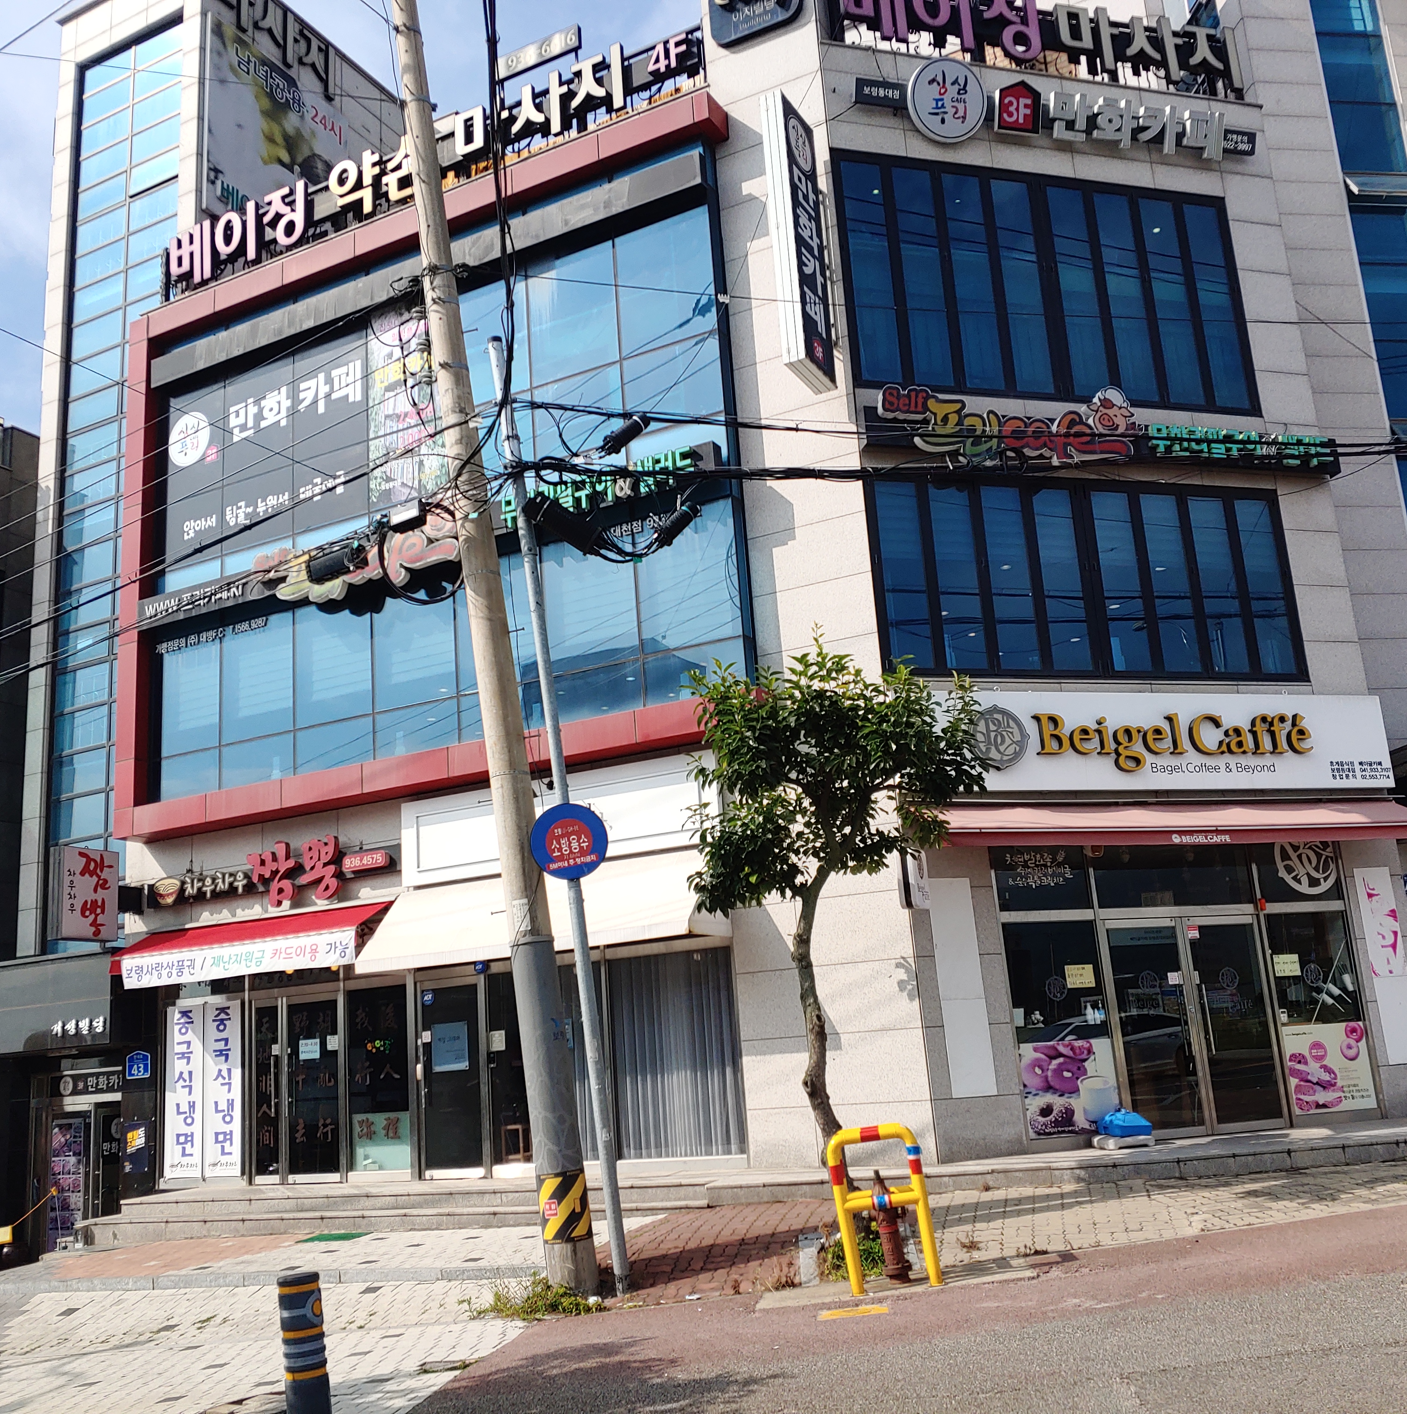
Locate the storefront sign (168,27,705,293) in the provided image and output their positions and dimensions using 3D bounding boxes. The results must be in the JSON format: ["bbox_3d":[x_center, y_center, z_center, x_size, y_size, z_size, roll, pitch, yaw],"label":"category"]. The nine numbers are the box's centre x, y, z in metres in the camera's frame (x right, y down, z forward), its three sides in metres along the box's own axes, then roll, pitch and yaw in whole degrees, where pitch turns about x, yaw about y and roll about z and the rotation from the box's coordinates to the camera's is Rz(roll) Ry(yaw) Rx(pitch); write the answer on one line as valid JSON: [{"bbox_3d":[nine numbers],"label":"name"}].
[{"bbox_3d":[-3.792,-6.902,17.531,8.520,1.110,0.350,-11,-16,25],"label":"storefront sign"}]

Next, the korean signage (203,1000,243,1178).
[{"bbox_3d":[-5.715,4.537,16.205,0.570,2.010,0.030,-11,-16,25],"label":"korean signage"}]

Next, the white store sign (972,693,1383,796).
[{"bbox_3d":[4.783,0.384,14.239,5.640,1.020,0.200,0,-15,-16],"label":"white store sign"}]

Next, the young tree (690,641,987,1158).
[{"bbox_3d":[1.043,1.724,10.568,2.186,4.524,2.135,-4,-14,0],"label":"young tree"}]

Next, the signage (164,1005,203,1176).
[{"bbox_3d":[-6.281,4.649,16.470,0.580,2.020,0.030,-11,-16,25],"label":"signage"}]

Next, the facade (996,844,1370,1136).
[{"bbox_3d":[4.845,2.731,13.595,4.056,2.928,0.163,0,-15,-16],"label":"facade"}]

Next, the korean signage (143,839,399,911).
[{"bbox_3d":[-5.203,2.036,16.344,4.005,0.712,0.295,-11,-16,25],"label":"korean signage"}]

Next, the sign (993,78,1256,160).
[{"bbox_3d":[5.078,-6.898,16.231,3.580,0.740,0.220,0,-15,-16],"label":"sign"}]

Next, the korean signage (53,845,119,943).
[{"bbox_3d":[-7.668,2.343,16.875,0.264,1.108,0.834,-11,-16,25],"label":"korean signage"}]

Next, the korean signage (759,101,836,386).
[{"bbox_3d":[1.010,-4.890,14.343,0.242,3.110,0.793,-11,-16,27],"label":"korean signage"}]

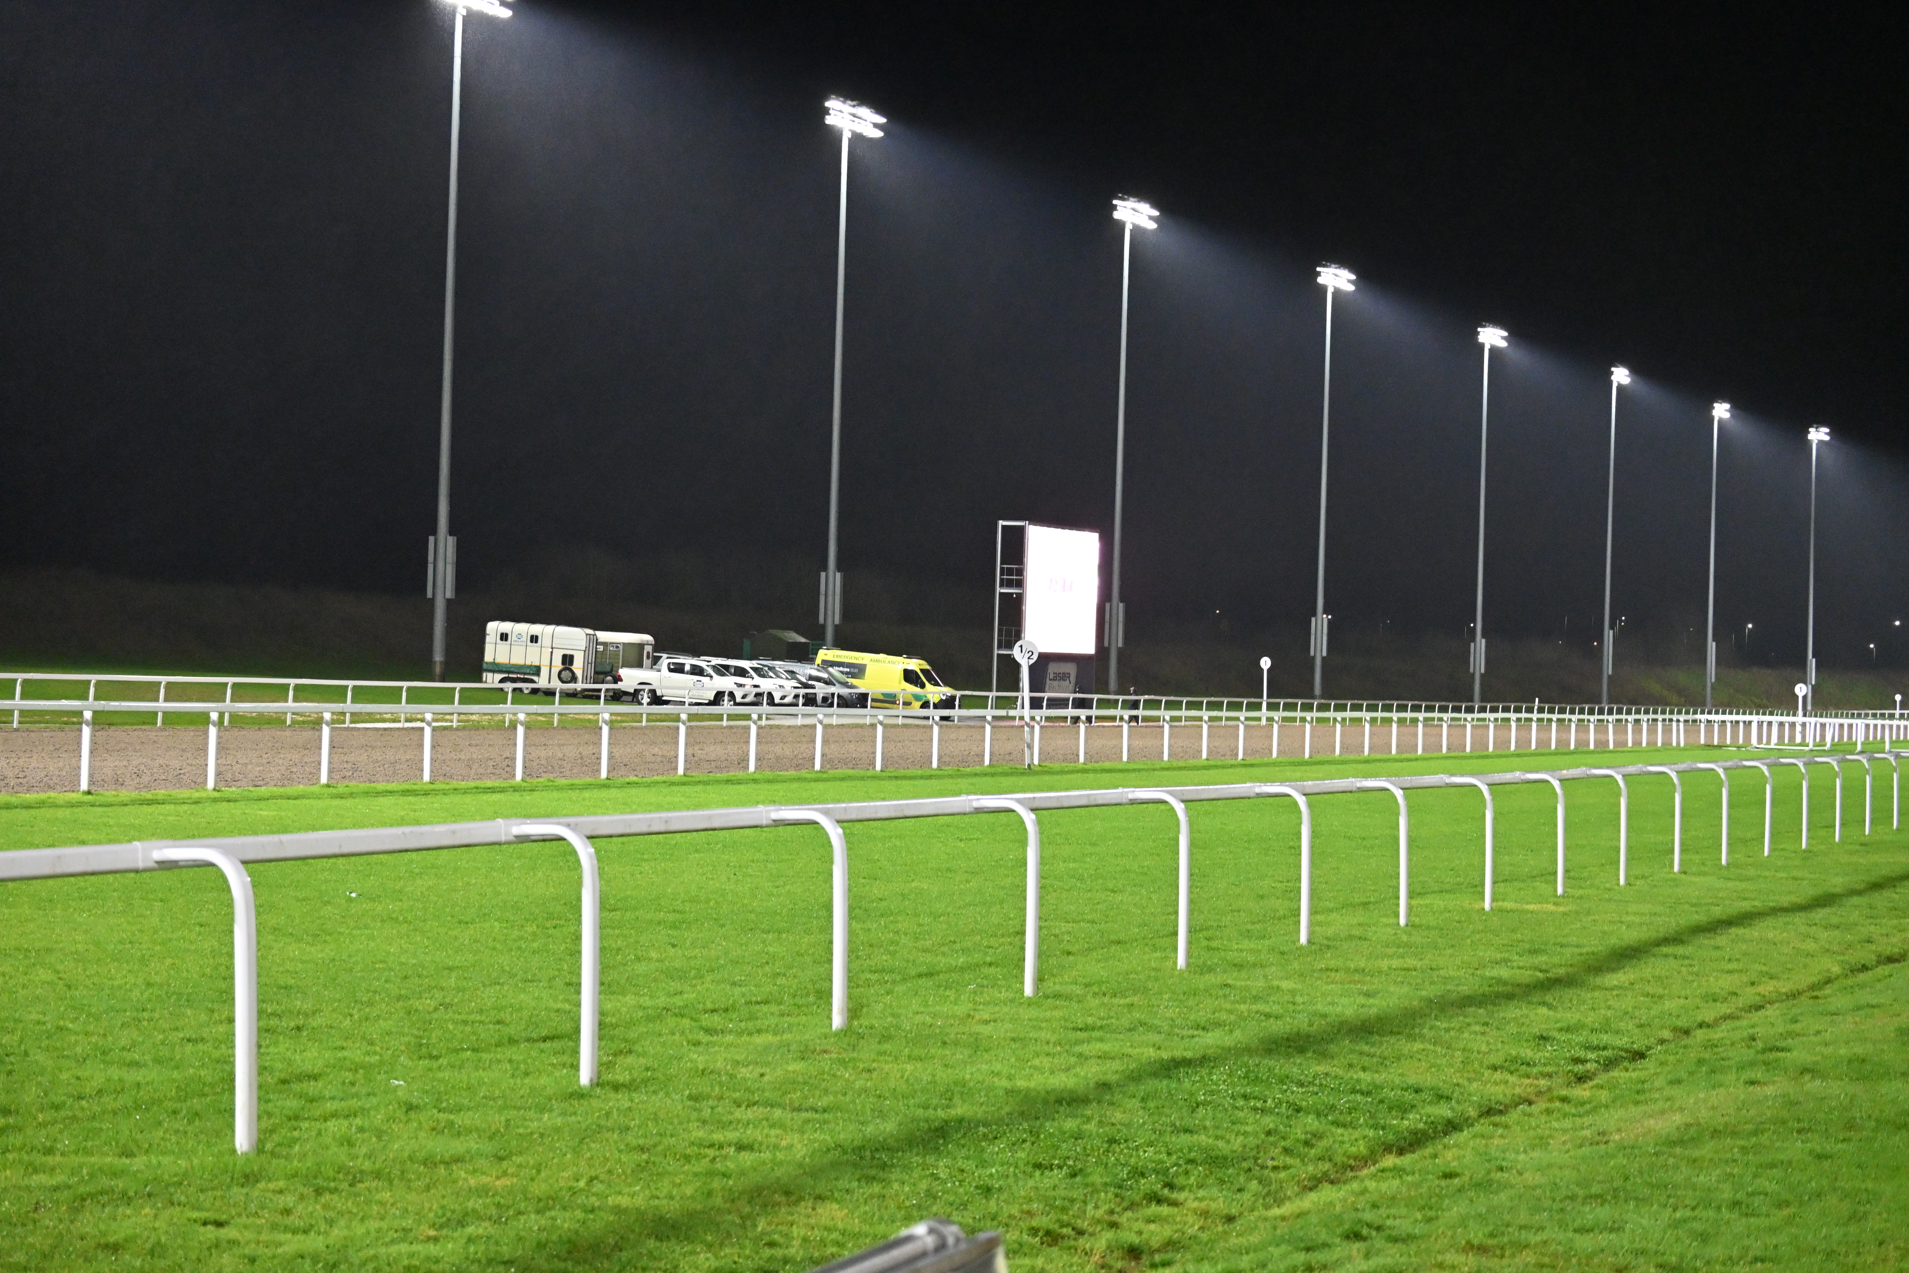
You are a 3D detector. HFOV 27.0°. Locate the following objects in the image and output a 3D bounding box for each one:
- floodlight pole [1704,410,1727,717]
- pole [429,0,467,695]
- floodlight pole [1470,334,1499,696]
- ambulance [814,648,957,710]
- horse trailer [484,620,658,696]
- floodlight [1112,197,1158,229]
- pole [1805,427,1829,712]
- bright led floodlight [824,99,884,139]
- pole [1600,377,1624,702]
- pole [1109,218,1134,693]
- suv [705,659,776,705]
[{"bbox_3d":[74.575,-7.901,391.432,0.900,30.347,0.900,1,-1,24],"label":"floodlight pole"},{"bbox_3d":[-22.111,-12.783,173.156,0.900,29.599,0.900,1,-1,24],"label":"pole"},{"bbox_3d":[42.340,-9.331,318.671,0.900,29.914,0.900,1,-1,24],"label":"floodlight pole"},{"bbox_3d":[-2.665,1.885,159.000,5.600,2.600,2.100,5,0,19],"label":"ambulance"},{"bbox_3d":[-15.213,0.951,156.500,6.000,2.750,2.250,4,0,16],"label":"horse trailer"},{"bbox_3d":[11.185,-26.108,245.461,1.100,1.500,4.700,1,-1,27],"label":"floodlight"},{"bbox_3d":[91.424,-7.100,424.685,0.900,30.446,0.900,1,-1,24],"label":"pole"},{"bbox_3d":[-5.214,-27.220,209.081,1.100,1.500,4.800,1,-1,27],"label":"bright led floodlight"},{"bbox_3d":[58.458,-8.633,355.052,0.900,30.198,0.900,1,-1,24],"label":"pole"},{"bbox_3d":[10.113,-10.994,245.913,0.900,29.742,0.900,1,-1,24],"label":"pole"},{"bbox_3d":[-8.410,1.812,150.000,5.200,1.870,1.870,4,0,19],"label":"suv"}]

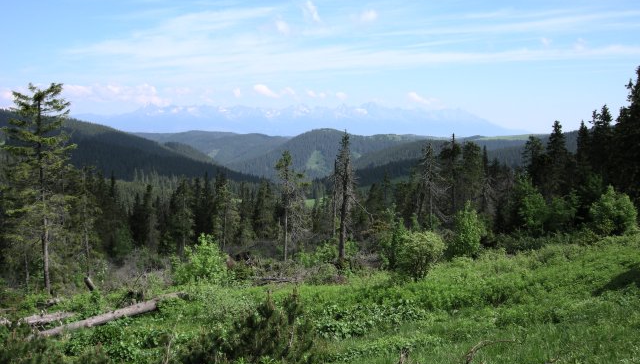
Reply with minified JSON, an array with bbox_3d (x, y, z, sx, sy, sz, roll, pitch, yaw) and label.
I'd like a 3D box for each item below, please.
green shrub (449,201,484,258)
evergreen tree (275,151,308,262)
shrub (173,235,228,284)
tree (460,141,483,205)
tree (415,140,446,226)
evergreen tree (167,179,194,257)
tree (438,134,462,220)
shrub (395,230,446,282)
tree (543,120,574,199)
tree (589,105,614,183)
[{"bbox_3d":[7.483,2.452,34.000,1.840,3.010,1.800,0,4,0],"label":"green shrub"},{"bbox_3d":[-1.841,1.615,43.000,2.200,7.300,2.150,0,4,0],"label":"evergreen tree"},{"bbox_3d":[-5.566,3.610,31.000,2.610,2.330,2.560,0,4,0],"label":"shrub"},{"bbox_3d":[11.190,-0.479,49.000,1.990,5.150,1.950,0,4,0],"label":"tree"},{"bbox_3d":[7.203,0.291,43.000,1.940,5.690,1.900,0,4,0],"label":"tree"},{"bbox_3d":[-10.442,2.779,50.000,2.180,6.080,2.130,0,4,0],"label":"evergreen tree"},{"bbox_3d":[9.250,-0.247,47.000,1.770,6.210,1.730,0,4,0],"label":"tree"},{"bbox_3d":[4.530,3.335,30.000,2.160,2.300,2.120,0,4,0],"label":"shrub"},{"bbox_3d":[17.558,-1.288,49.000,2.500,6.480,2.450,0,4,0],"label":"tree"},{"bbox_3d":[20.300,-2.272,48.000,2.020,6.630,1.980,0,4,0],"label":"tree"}]

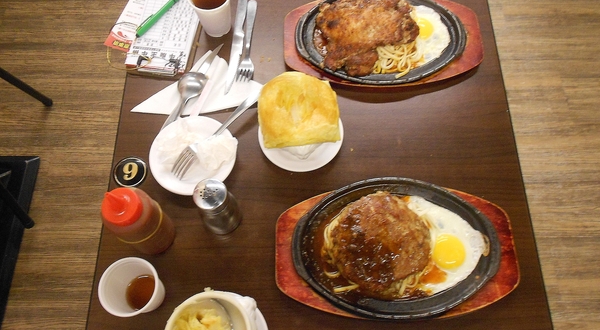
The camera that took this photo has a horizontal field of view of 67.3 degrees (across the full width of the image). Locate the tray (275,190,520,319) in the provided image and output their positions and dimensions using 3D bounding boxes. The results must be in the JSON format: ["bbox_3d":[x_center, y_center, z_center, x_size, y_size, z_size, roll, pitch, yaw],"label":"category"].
[{"bbox_3d":[0.134,0.119,0.642,0.336,0.022,0.194,0,68,0],"label":"tray"}]

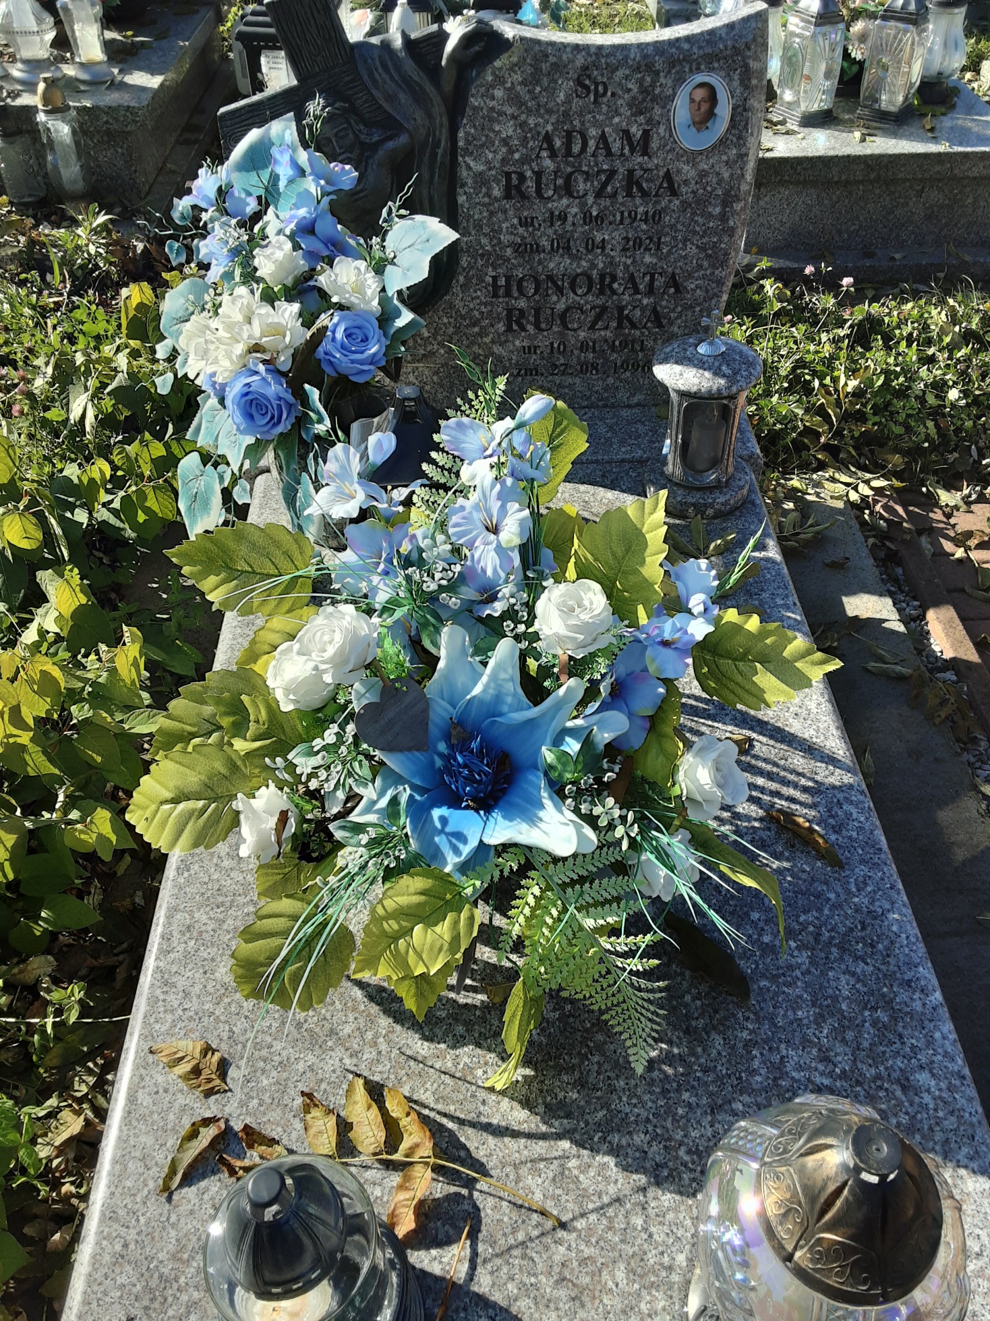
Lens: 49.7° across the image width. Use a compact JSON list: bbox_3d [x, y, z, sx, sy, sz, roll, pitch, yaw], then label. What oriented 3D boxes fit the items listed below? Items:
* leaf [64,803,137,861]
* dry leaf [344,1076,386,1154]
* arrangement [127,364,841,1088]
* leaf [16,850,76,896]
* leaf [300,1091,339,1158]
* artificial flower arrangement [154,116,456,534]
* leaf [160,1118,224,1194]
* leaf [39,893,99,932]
[{"bbox_3d":[-0.507,0.218,1.375,0.104,0.030,0.062,19,46,19],"label":"leaf"},{"bbox_3d":[-0.115,0.412,0.968,0.034,0.018,0.077,-16,45,-17],"label":"dry leaf"},{"bbox_3d":[0.012,0.032,1.127,0.740,0.370,0.720,-1,43,-1],"label":"arrangement"},{"bbox_3d":[-0.577,0.274,1.374,0.075,0.028,0.066,7,43,7],"label":"leaf"},{"bbox_3d":[-0.157,0.418,0.965,0.033,0.016,0.067,-21,47,-21],"label":"leaf"},{"bbox_3d":[-0.271,-0.488,1.561,0.420,0.540,0.370,-4,43,-4],"label":"artificial flower arrangement"},{"bbox_3d":[-0.265,0.434,0.940,0.036,0.025,0.075,22,47,23],"label":"leaf"},{"bbox_3d":[-0.543,0.324,1.363,0.076,0.025,0.058,6,43,6],"label":"leaf"}]

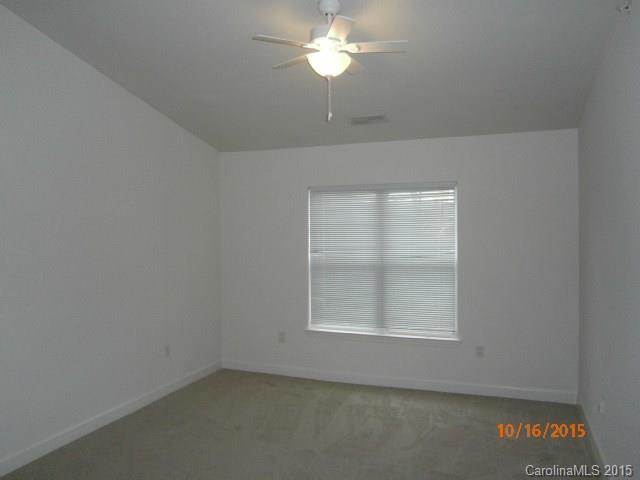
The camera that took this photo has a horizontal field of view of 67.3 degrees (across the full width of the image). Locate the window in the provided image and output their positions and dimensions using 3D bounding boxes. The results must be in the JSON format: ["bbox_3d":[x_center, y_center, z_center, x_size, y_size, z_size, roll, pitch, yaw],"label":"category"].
[{"bbox_3d":[0.611,0.206,4.839,1.530,1.520,0.100,0,1,20],"label":"window"}]

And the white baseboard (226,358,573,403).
[{"bbox_3d":[0.570,1.413,4.825,3.600,0.104,0.020,0,1,20],"label":"white baseboard"}]

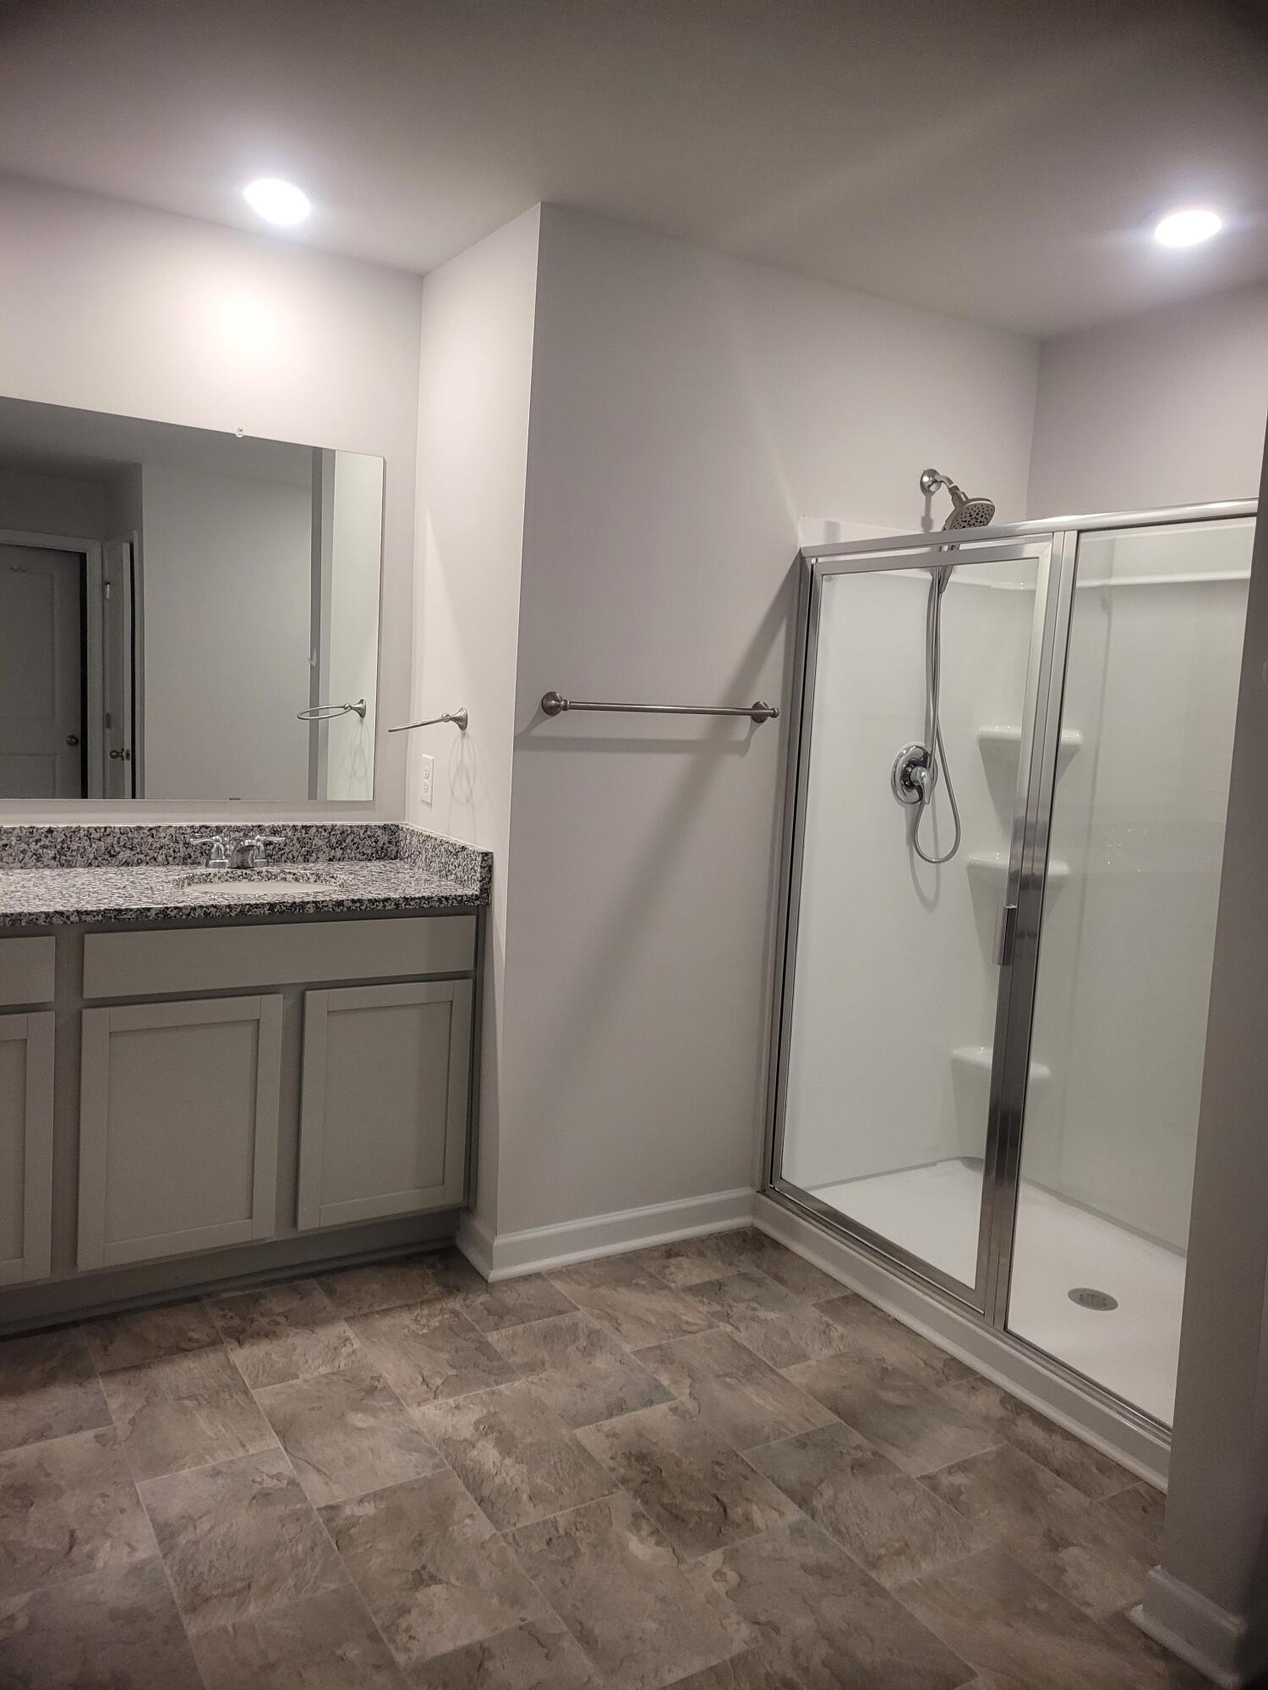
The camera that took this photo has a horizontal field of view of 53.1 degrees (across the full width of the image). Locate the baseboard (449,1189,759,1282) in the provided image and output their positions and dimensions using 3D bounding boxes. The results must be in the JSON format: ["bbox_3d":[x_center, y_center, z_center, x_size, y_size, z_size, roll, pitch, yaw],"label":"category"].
[{"bbox_3d":[-0.057,0.966,3.282,0.771,0.103,0.206,-1,8,-31],"label":"baseboard"}]

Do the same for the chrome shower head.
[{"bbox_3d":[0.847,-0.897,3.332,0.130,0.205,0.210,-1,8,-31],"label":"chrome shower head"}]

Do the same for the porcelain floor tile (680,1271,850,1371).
[{"bbox_3d":[0.305,1.087,2.908,0.240,0.010,0.403,-1,8,-31],"label":"porcelain floor tile"}]

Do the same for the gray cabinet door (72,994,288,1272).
[{"bbox_3d":[-0.969,0.609,2.725,0.408,0.559,0.020,-1,8,-31],"label":"gray cabinet door"}]

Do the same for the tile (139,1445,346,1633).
[{"bbox_3d":[-0.649,1.132,2.086,0.247,0.010,0.400,-1,8,-31],"label":"tile"}]

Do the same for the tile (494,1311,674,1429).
[{"bbox_3d":[-0.113,1.094,2.656,0.245,0.010,0.403,-1,8,-31],"label":"tile"}]

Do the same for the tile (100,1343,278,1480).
[{"bbox_3d":[-0.854,1.081,2.424,0.247,0.010,0.400,-1,8,-31],"label":"tile"}]

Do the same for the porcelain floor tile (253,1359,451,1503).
[{"bbox_3d":[-0.530,1.090,2.363,0.247,0.010,0.399,-1,8,-31],"label":"porcelain floor tile"}]

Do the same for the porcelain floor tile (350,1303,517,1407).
[{"bbox_3d":[-0.427,1.061,2.670,0.247,0.010,0.400,-1,8,-31],"label":"porcelain floor tile"}]

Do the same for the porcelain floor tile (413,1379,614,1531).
[{"bbox_3d":[-0.225,1.123,2.352,0.248,0.010,0.405,-1,8,-31],"label":"porcelain floor tile"}]

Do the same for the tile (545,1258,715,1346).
[{"bbox_3d":[-0.013,1.054,2.926,0.242,0.010,0.406,-1,8,-31],"label":"tile"}]

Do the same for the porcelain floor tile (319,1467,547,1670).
[{"bbox_3d":[-0.325,1.139,2.024,0.247,0.010,0.400,-1,8,-31],"label":"porcelain floor tile"}]

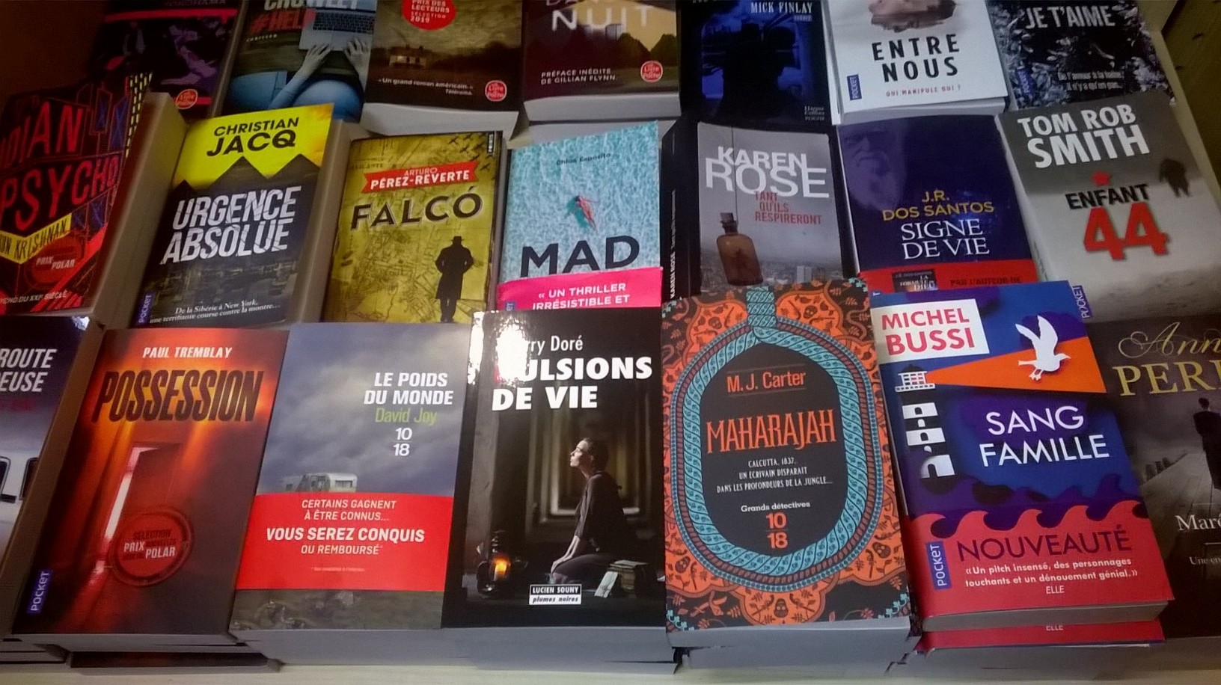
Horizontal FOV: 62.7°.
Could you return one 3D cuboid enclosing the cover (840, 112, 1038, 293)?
[{"bbox_3d":[0.214,-0.069,0.667,0.108,0.034,0.177,-3,60,5],"label":"cover"}]

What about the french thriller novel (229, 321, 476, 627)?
[{"bbox_3d":[-0.136,0.072,0.555,0.108,0.021,0.177,0,61,2],"label":"french thriller novel"}]

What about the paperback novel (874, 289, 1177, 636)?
[{"bbox_3d":[0.198,0.052,0.510,0.108,0.026,0.177,-5,57,6],"label":"paperback novel"}]

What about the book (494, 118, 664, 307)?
[{"bbox_3d":[-0.017,-0.063,0.669,0.108,0.024,0.177,-7,59,13],"label":"book"}]

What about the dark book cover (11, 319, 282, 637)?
[{"bbox_3d":[-0.242,0.074,0.552,0.108,0.021,0.177,0,59,0],"label":"dark book cover"}]

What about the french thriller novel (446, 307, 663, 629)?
[{"bbox_3d":[-0.025,0.064,0.531,0.108,0.021,0.177,-1,60,4],"label":"french thriller novel"}]

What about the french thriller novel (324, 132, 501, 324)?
[{"bbox_3d":[-0.131,-0.066,0.684,0.108,0.021,0.177,-2,60,3],"label":"french thriller novel"}]

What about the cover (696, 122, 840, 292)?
[{"bbox_3d":[0.101,-0.067,0.693,0.108,0.034,0.177,3,64,-7],"label":"cover"}]

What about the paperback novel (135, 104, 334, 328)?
[{"bbox_3d":[-0.251,-0.083,0.686,0.108,0.020,0.177,-4,59,8],"label":"paperback novel"}]

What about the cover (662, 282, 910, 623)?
[{"bbox_3d":[0.083,0.055,0.500,0.108,0.025,0.177,-7,60,14],"label":"cover"}]

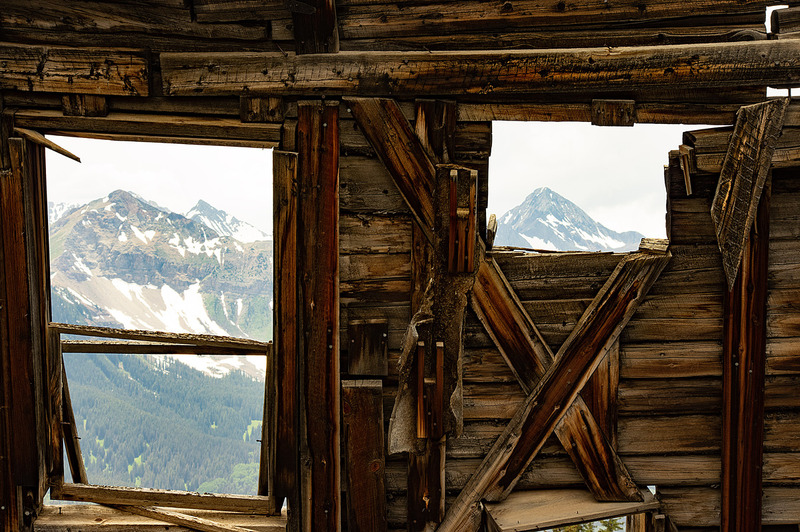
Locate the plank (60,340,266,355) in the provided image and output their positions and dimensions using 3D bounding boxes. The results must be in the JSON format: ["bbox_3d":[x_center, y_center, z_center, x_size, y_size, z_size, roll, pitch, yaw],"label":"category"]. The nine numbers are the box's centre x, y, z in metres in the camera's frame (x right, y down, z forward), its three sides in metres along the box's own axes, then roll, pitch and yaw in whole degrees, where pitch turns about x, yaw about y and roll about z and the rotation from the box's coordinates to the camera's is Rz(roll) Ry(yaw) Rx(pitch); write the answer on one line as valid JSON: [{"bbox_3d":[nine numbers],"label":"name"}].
[{"bbox_3d":[-0.876,0.306,8.640,0.755,0.040,0.035,1,5,2],"label":"plank"}]

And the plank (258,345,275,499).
[{"bbox_3d":[-0.492,0.572,8.626,0.036,0.570,0.040,3,5,2],"label":"plank"}]

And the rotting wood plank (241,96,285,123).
[{"bbox_3d":[-0.498,-0.569,8.444,0.162,0.095,0.055,2,5,2],"label":"rotting wood plank"}]

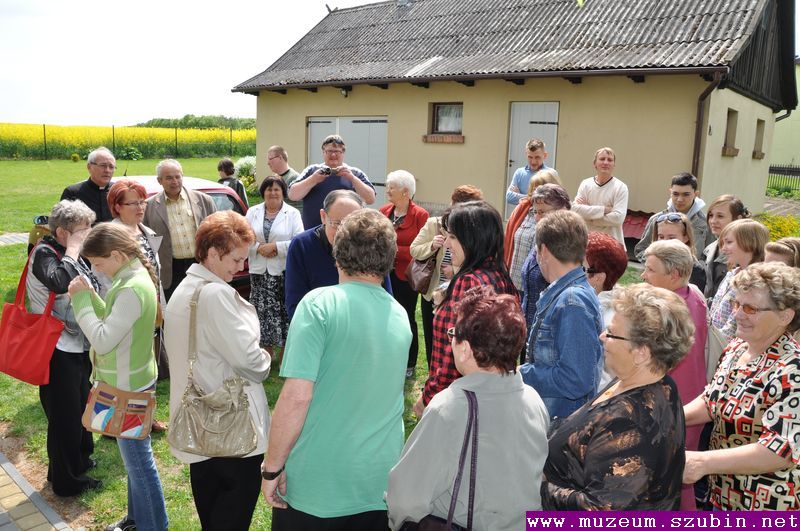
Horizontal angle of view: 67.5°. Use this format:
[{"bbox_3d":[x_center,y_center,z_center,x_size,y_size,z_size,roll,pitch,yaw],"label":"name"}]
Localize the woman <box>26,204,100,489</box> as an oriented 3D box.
[{"bbox_3d":[-1.745,0.437,3.152,0.420,1.550,0.500,-6,14,-34],"label":"woman"}]

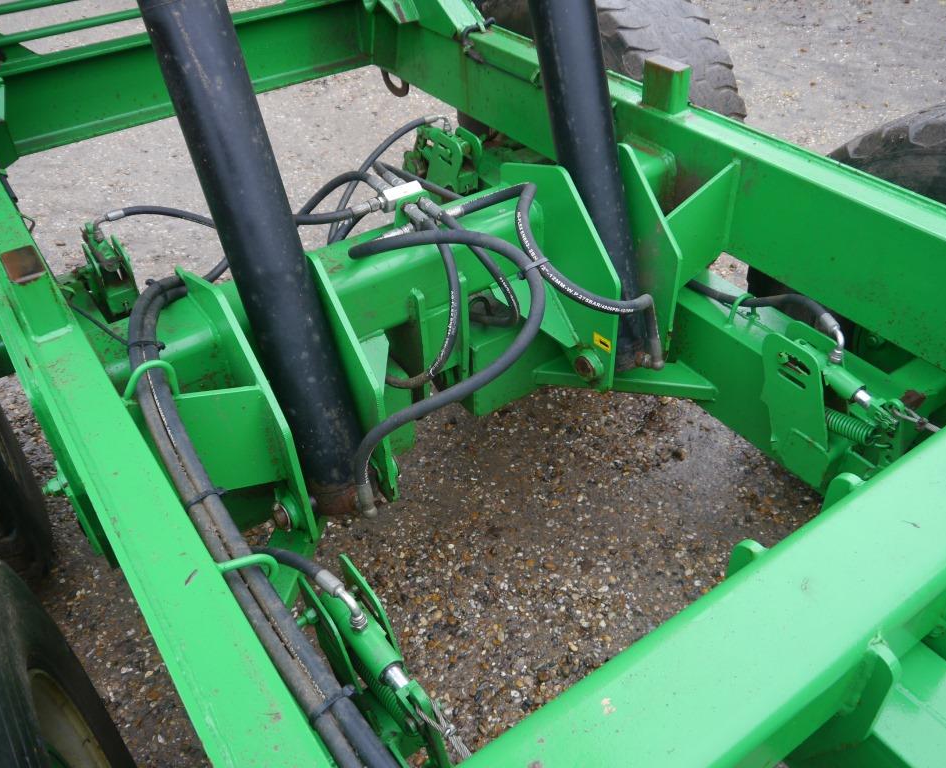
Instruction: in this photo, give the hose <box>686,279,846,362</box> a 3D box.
[{"bbox_3d":[0.525,-0.146,1.500,0.050,0.109,0.355,-25,46,-25],"label":"hose"}]

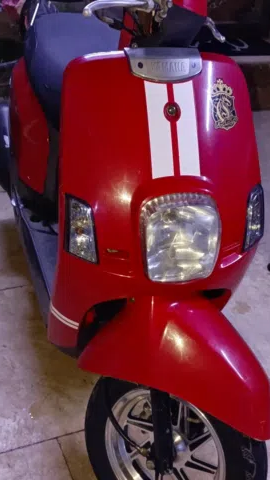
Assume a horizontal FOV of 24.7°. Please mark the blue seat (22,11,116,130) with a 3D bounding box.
[{"bbox_3d":[-0.128,-0.436,1.632,0.280,0.190,0.590,-5,35,-17],"label":"blue seat"}]

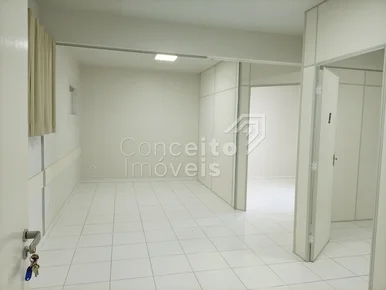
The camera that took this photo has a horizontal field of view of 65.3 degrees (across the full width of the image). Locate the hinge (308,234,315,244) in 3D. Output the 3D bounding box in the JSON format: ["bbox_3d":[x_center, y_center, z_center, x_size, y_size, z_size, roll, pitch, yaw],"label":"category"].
[{"bbox_3d":[1.294,1.031,3.290,0.062,0.095,0.022,2,5,13],"label":"hinge"}]

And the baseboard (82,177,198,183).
[{"bbox_3d":[-1.290,0.868,7.528,2.871,0.086,0.020,0,4,-14],"label":"baseboard"}]

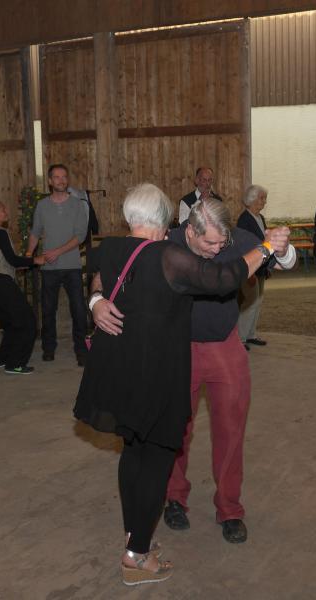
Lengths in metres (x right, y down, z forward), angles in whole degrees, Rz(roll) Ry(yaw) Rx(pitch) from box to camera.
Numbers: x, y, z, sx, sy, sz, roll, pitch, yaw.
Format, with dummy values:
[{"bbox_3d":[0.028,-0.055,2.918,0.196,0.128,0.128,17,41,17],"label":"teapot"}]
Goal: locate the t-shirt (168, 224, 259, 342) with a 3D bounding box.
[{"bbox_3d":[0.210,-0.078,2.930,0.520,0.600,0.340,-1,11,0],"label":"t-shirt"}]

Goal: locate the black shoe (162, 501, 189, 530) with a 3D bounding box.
[{"bbox_3d":[0.088,1.070,3.290,0.110,0.110,0.290,-4,11,-18],"label":"black shoe"}]

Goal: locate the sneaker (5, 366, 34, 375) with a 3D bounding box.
[{"bbox_3d":[-1.240,0.615,5.800,0.270,0.100,0.100,2,11,14],"label":"sneaker"}]

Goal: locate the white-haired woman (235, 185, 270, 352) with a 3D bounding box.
[{"bbox_3d":[0.984,-0.342,6.600,0.340,1.640,0.460,2,9,21],"label":"white-haired woman"}]

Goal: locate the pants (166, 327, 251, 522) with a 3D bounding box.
[{"bbox_3d":[0.235,0.585,3.100,0.420,1.000,0.300,-2,11,-3],"label":"pants"}]

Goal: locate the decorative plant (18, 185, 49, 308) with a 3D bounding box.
[{"bbox_3d":[-1.294,-0.558,6.750,0.340,1.290,0.320,-2,9,-7],"label":"decorative plant"}]

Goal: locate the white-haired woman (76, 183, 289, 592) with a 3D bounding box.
[{"bbox_3d":[0.080,0.390,2.660,0.780,1.690,0.500,4,12,23],"label":"white-haired woman"}]

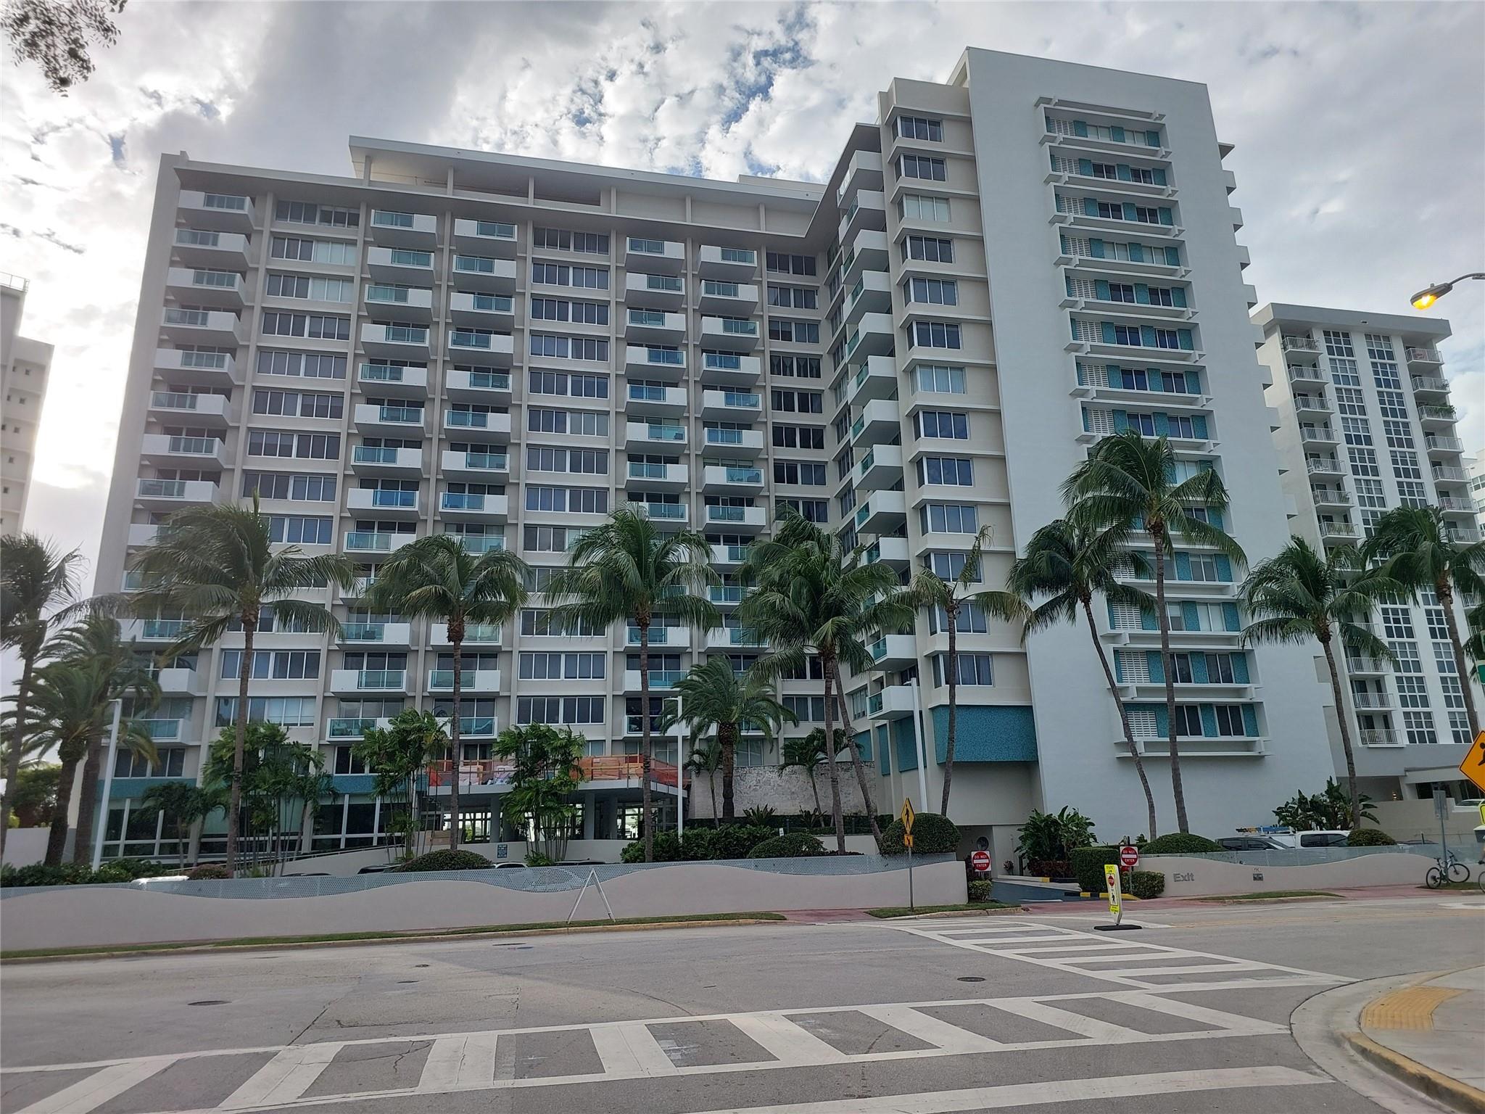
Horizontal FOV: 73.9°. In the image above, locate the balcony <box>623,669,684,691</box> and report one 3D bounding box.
[{"bbox_3d":[-5.438,7.825,60.979,3.980,1.217,1.850,2,-16,-13],"label":"balcony"}]

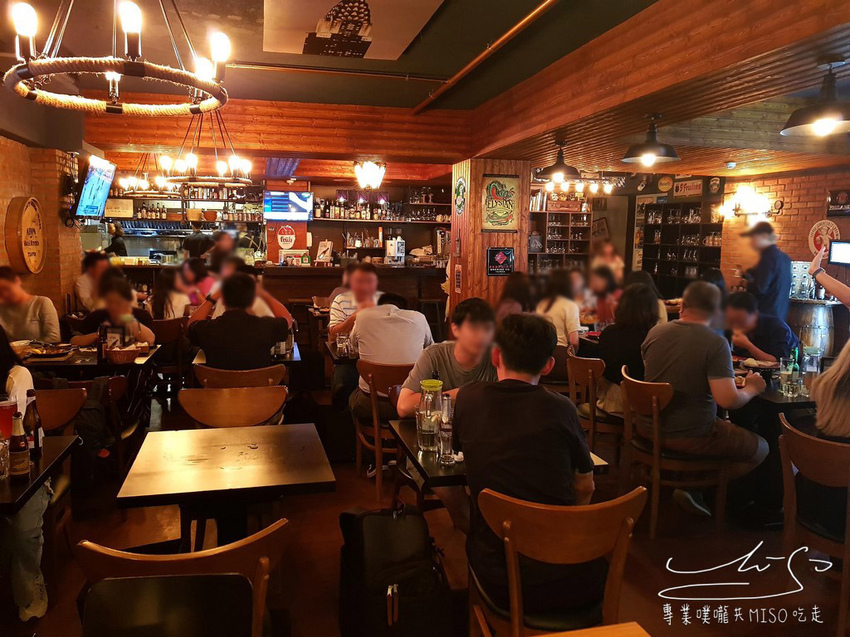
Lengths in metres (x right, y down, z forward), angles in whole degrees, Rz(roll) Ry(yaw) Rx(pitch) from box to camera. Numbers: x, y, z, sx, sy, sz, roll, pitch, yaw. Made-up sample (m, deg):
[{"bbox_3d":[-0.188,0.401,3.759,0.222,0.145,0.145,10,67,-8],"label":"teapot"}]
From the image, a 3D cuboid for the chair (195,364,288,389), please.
[{"bbox_3d":[-1.058,0.652,3.826,0.510,0.810,0.510,0,7,-5],"label":"chair"}]

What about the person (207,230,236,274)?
[{"bbox_3d":[-2.042,-0.225,6.460,0.600,1.320,0.460,7,9,44],"label":"person"}]

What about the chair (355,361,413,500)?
[{"bbox_3d":[-0.197,0.640,4.013,0.500,0.810,0.510,-2,7,-18],"label":"chair"}]

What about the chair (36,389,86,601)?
[{"bbox_3d":[-1.692,0.767,2.637,0.470,0.820,0.520,-1,7,-15],"label":"chair"}]

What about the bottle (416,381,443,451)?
[{"bbox_3d":[0.017,0.361,2.413,0.095,0.262,0.100,1,7,0],"label":"bottle"}]

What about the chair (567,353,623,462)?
[{"bbox_3d":[1.208,0.598,4.201,0.500,0.780,0.470,0,6,-7],"label":"chair"}]

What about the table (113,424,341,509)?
[{"bbox_3d":[-0.707,0.866,2.373,0.660,0.750,0.670,-1,7,-14],"label":"table"}]

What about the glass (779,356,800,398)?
[{"bbox_3d":[1.769,0.281,3.098,0.078,0.180,0.078,1,6,0],"label":"glass"}]

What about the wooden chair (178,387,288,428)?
[{"bbox_3d":[-0.827,0.756,2.809,0.470,0.820,0.520,-1,7,-15],"label":"wooden chair"}]

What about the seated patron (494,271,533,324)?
[{"bbox_3d":[0.926,0.200,5.706,0.780,1.220,0.440,-1,7,-18],"label":"seated patron"}]

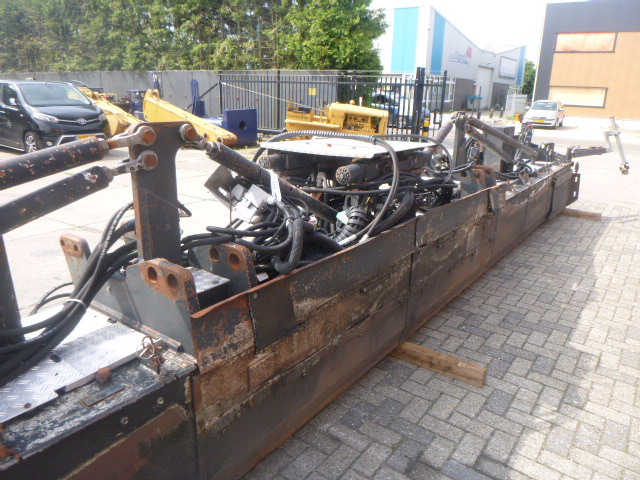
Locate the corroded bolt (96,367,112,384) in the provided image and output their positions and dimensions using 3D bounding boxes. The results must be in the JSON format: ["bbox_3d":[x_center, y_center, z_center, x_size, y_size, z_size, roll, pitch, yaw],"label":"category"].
[{"bbox_3d":[-0.667,0.420,1.430,0.047,0.030,0.047,14,22,35],"label":"corroded bolt"}]

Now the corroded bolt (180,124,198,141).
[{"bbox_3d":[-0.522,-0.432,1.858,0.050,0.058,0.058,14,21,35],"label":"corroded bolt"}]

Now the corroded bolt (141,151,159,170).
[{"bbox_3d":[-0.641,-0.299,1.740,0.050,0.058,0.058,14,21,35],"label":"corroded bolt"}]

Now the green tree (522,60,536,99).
[{"bbox_3d":[27.300,-20.215,60.000,5.000,6.600,5.000,1,18,0],"label":"green tree"}]

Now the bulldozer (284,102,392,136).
[{"bbox_3d":[0.480,-2.877,11.900,2.750,1.500,1.500,6,17,-5],"label":"bulldozer"}]

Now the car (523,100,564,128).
[{"bbox_3d":[12.200,-6.850,25.100,1.690,1.420,4.000,11,20,28],"label":"car"}]

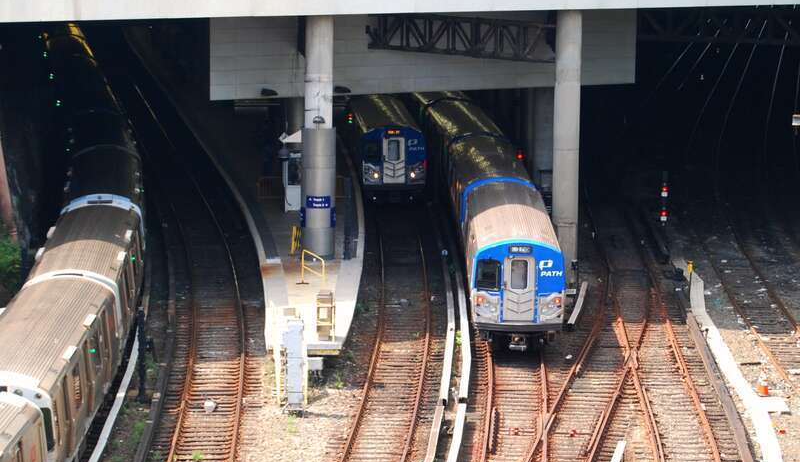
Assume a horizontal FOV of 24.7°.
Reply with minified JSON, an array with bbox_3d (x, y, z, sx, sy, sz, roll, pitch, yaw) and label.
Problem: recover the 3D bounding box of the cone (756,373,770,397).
[{"bbox_3d":[10.218,4.304,51.321,0.370,0.650,0.370,0,12,0],"label":"cone"}]

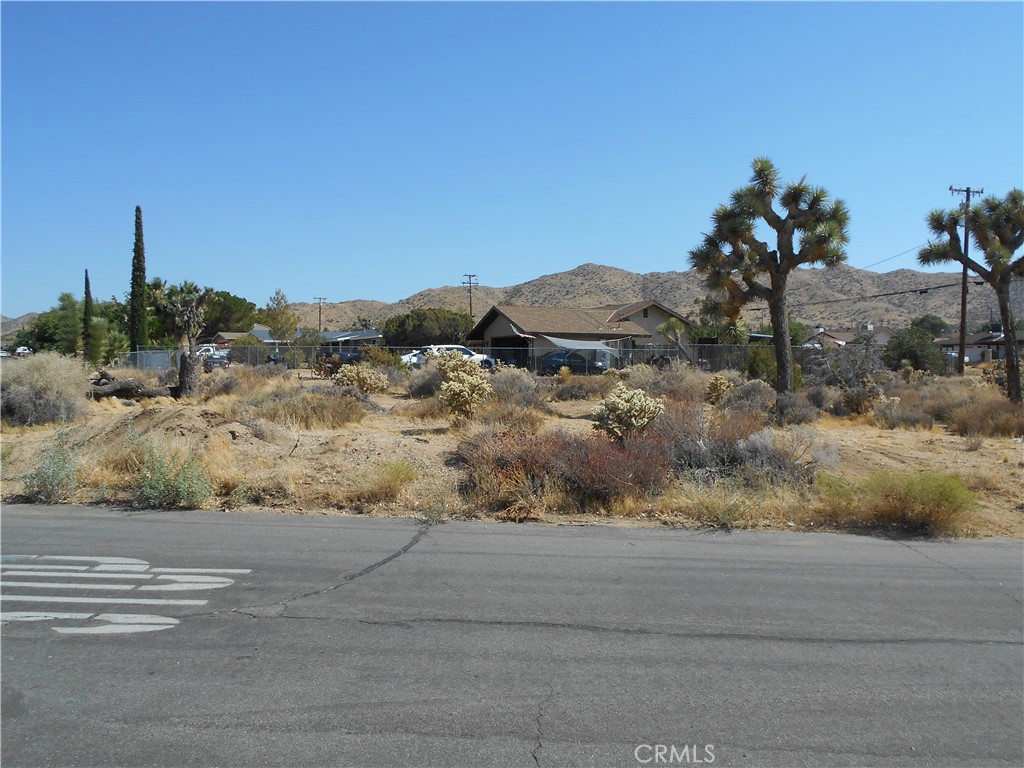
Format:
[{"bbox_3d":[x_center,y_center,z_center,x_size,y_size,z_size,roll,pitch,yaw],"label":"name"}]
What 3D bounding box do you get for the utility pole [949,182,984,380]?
[{"bbox_3d":[31.105,-7.153,57.000,2.300,13.100,0.500,0,2,-3],"label":"utility pole"}]

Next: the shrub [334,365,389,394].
[{"bbox_3d":[-5.197,-0.174,28.600,1.850,1.040,1.600,0,2,0],"label":"shrub"}]

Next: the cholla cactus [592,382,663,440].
[{"bbox_3d":[1.942,0.447,13.929,1.244,0.945,1.182,0,2,8],"label":"cholla cactus"}]

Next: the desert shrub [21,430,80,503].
[{"bbox_3d":[-4.909,0.853,8.792,0.616,0.764,0.554,-1,3,-29],"label":"desert shrub"}]

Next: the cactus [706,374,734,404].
[{"bbox_3d":[6.213,0.143,24.800,0.900,0.920,0.900,0,2,0],"label":"cactus"}]

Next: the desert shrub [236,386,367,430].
[{"bbox_3d":[-4.422,0.440,17.400,2.650,0.800,1.800,0,3,-7],"label":"desert shrub"}]

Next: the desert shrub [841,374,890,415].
[{"bbox_3d":[8.651,0.272,20.328,1.178,1.011,1.060,1,3,23],"label":"desert shrub"}]

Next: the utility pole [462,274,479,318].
[{"bbox_3d":[-5.762,-9.318,115.000,2.300,11.800,0.500,0,2,0],"label":"utility pole"}]

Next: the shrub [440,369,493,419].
[{"bbox_3d":[-1.051,0.208,19.124,1.201,1.133,1.141,0,2,-3],"label":"shrub"}]

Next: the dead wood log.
[{"bbox_3d":[-11.561,0.118,25.100,2.450,0.660,0.850,0,3,-11],"label":"dead wood log"}]

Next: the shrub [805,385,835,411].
[{"bbox_3d":[8.142,0.351,21.932,0.794,0.677,0.715,1,2,20],"label":"shrub"}]

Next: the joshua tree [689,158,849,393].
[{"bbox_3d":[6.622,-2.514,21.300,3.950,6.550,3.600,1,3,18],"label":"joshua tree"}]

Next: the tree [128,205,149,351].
[{"bbox_3d":[-27.850,-7.133,61.762,1.461,12.403,1.461,-1,3,-24],"label":"tree"}]

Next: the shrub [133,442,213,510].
[{"bbox_3d":[-3.482,0.923,8.494,0.820,0.649,0.656,-1,3,-22],"label":"shrub"}]

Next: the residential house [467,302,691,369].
[{"bbox_3d":[4.704,-3.413,59.810,14.900,4.960,11.200,-1,3,-28],"label":"residential house"}]

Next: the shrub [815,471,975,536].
[{"bbox_3d":[3.486,1.051,7.549,1.458,0.529,0.948,1,3,25],"label":"shrub"}]

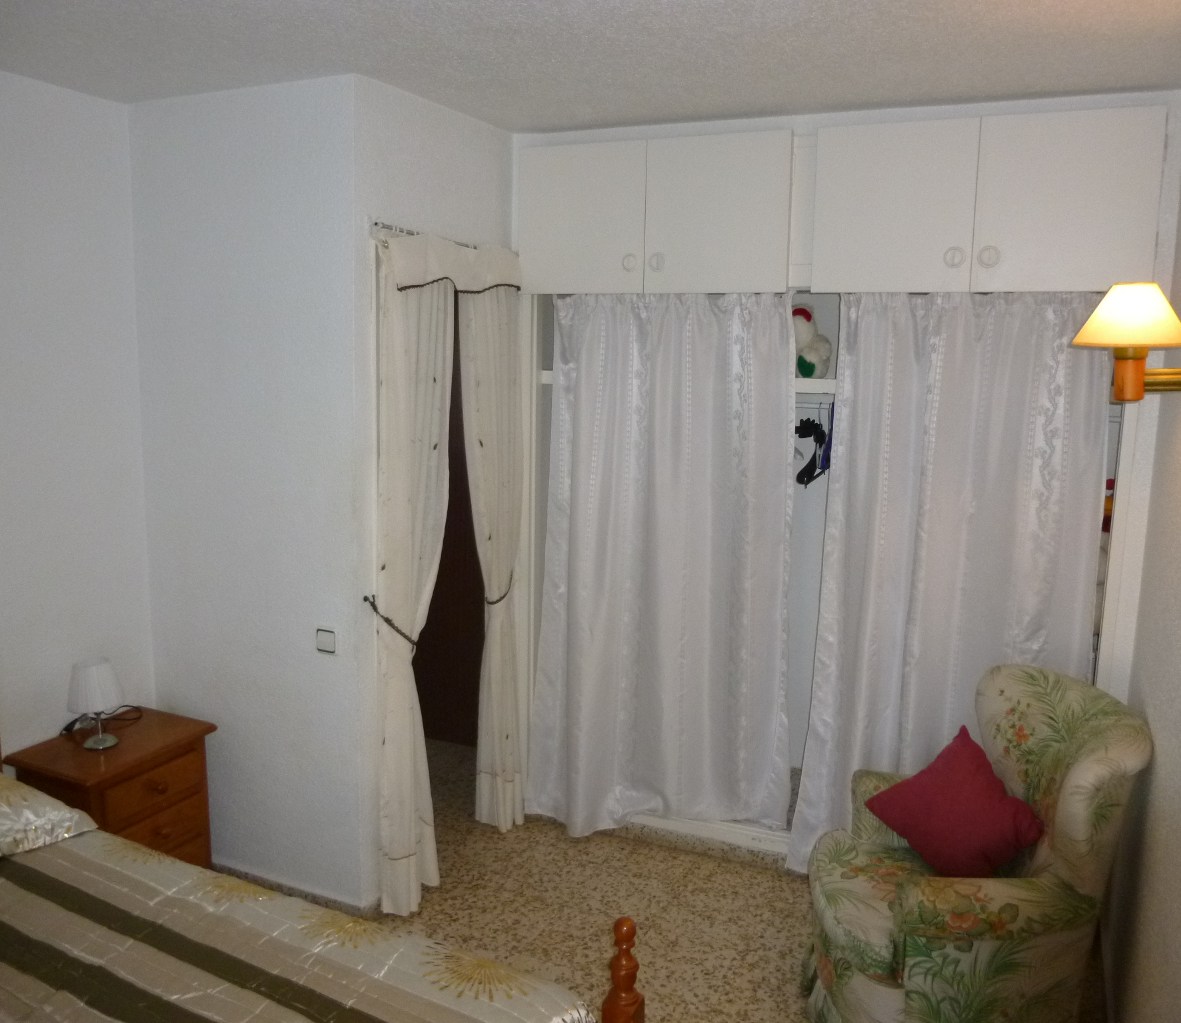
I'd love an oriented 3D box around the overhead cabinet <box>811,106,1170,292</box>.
[{"bbox_3d":[1.200,-0.902,3.023,0.943,0.494,0.500,5,9,23],"label":"overhead cabinet"}]

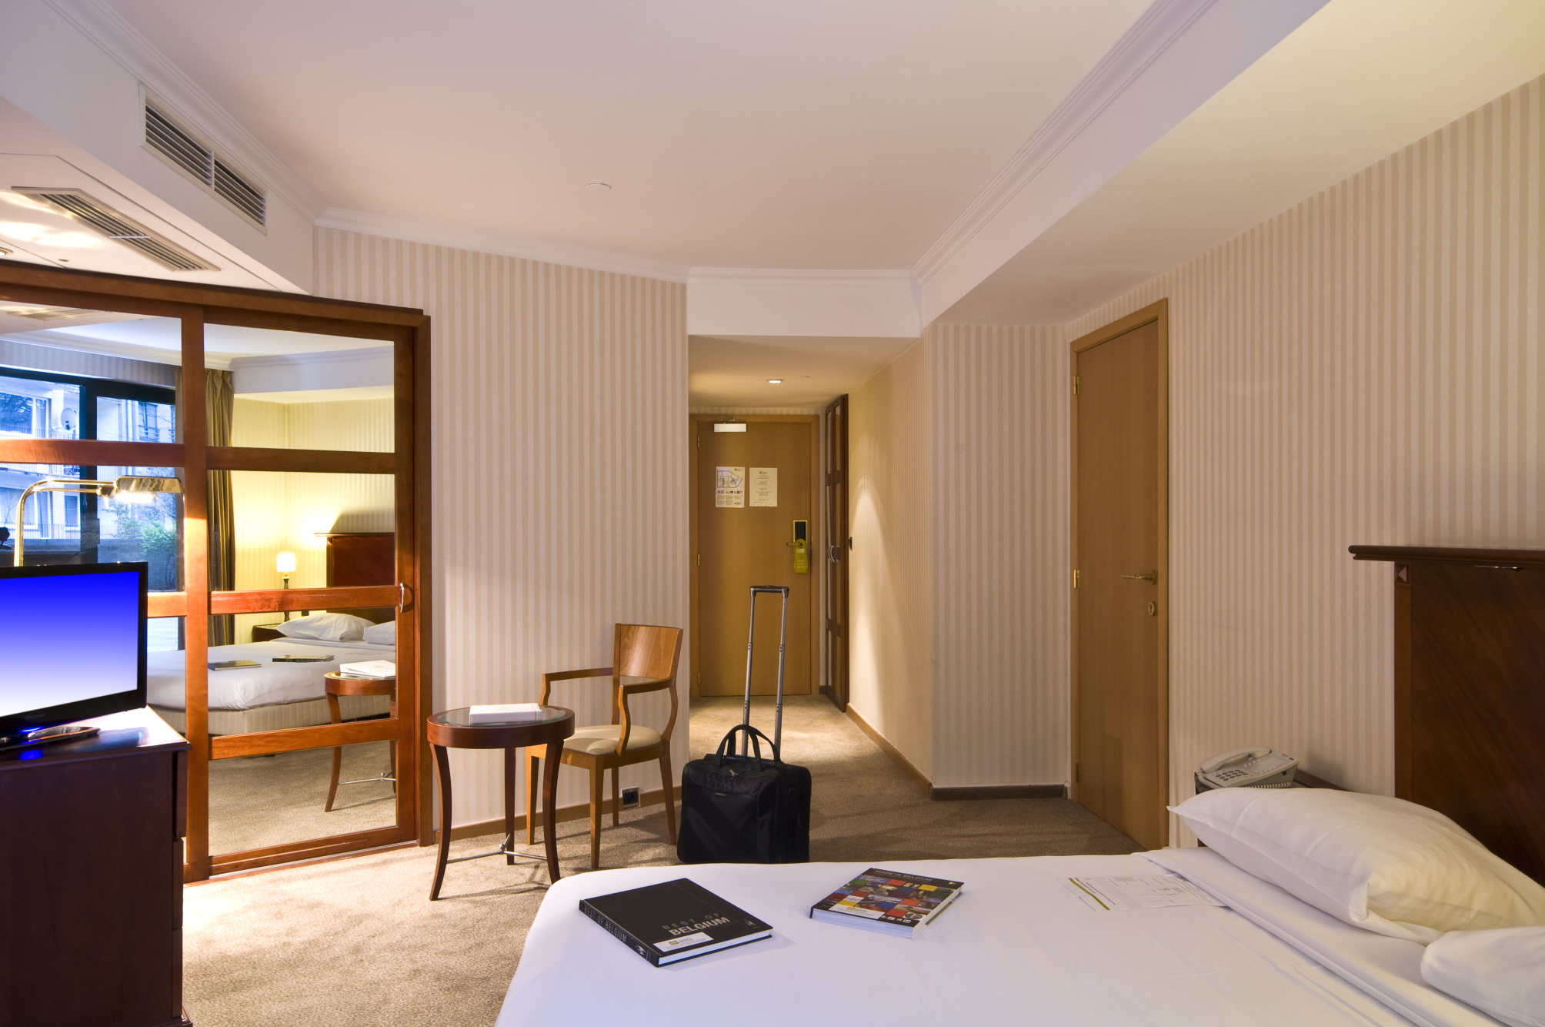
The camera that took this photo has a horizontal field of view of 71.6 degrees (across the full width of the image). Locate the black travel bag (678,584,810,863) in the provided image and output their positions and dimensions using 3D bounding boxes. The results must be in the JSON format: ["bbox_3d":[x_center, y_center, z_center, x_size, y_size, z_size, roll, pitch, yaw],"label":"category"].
[{"bbox_3d":[-0.099,0.775,3.963,0.385,1.020,0.300,-1,-1,36],"label":"black travel bag"}]

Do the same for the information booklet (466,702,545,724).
[{"bbox_3d":[-0.914,0.684,3.673,0.232,0.030,0.168,0,-1,-16],"label":"information booklet"}]

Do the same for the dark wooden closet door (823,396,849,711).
[{"bbox_3d":[0.440,0.280,7.529,0.040,2.100,0.860,0,-1,-5],"label":"dark wooden closet door"}]

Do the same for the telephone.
[{"bbox_3d":[1.374,0.728,3.102,0.222,0.096,0.175,0,-1,-15],"label":"telephone"}]

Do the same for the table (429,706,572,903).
[{"bbox_3d":[-0.938,0.992,3.707,0.495,0.583,0.495,0,-1,0],"label":"table"}]

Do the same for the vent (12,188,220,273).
[{"bbox_3d":[-1.860,-0.818,3.112,0.170,0.030,0.880,0,-1,-5],"label":"vent"}]

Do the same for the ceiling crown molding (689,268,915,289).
[{"bbox_3d":[0.144,-1.071,4.848,1.030,0.060,0.075,0,-1,-5],"label":"ceiling crown molding"}]

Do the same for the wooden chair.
[{"bbox_3d":[-0.643,0.871,4.170,0.510,0.836,0.480,-1,-1,44],"label":"wooden chair"}]

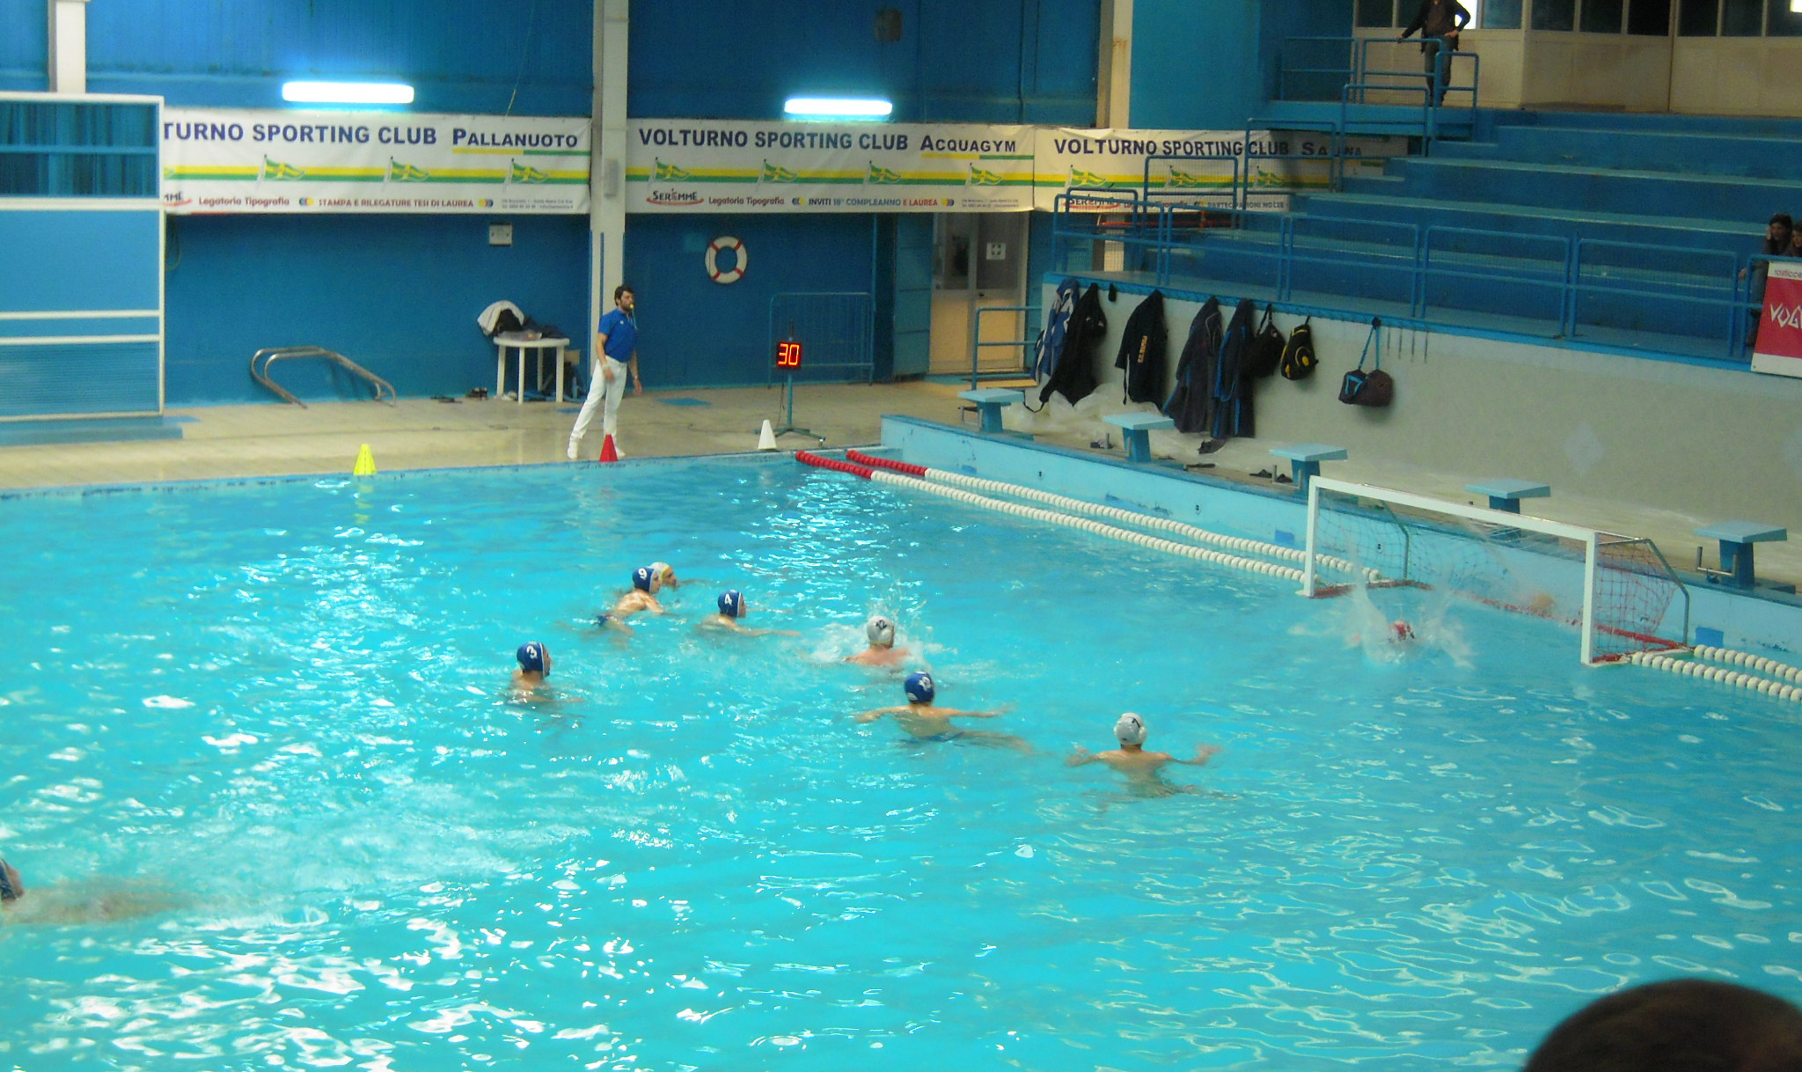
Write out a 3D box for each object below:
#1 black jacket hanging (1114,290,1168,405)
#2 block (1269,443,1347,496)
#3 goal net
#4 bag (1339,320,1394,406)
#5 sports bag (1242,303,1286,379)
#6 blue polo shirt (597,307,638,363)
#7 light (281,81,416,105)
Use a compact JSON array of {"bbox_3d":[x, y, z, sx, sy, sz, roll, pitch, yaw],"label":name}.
[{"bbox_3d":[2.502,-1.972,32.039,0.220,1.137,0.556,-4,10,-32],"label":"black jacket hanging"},{"bbox_3d":[3.625,-0.563,27.311,0.485,0.440,0.475,-4,10,-33],"label":"block"},{"bbox_3d":[4.525,0.206,23.442,1.030,0.980,3.150,-4,10,-32],"label":"goal net"},{"bbox_3d":[4.505,-1.684,29.700,0.300,0.829,0.393,-4,10,-32],"label":"bag"},{"bbox_3d":[3.664,-1.973,31.053,0.250,0.733,0.358,-4,10,-32],"label":"sports bag"},{"bbox_3d":[-2.886,-2.051,31.408,0.260,0.560,0.440,8,11,36],"label":"blue polo shirt"},{"bbox_3d":[-6.265,-5.014,34.782,1.550,0.200,0.130,-4,10,-33],"label":"light"}]

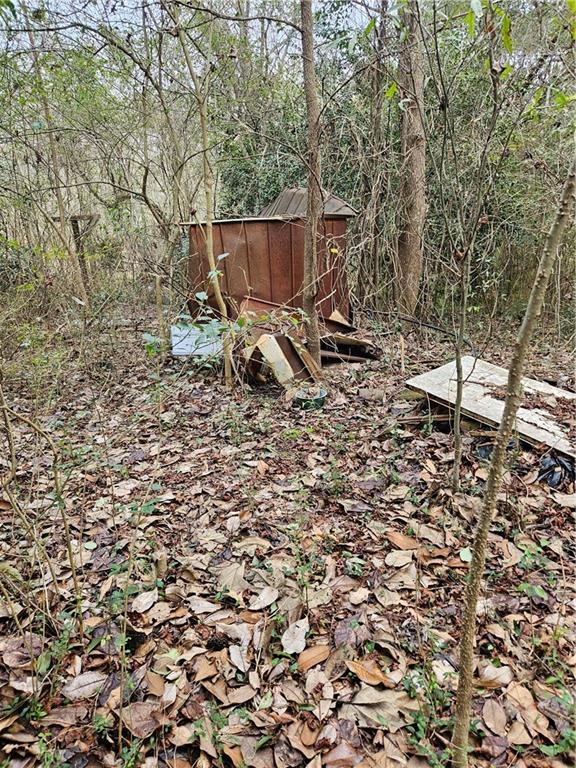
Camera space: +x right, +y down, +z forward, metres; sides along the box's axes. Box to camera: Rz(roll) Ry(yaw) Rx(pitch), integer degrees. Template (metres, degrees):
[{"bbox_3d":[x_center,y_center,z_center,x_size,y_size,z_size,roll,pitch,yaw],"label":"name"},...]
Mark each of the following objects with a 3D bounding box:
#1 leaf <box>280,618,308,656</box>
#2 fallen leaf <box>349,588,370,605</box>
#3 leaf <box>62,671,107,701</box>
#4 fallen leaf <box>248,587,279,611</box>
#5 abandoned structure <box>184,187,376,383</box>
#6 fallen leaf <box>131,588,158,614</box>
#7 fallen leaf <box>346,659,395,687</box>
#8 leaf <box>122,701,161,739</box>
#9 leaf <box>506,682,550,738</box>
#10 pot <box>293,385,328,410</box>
[{"bbox_3d":[0.031,0.877,1.786,0.074,0.020,0.157,11,30,23],"label":"leaf"},{"bbox_3d":[0.289,0.853,2.051,0.094,0.030,0.077,-7,19,-15],"label":"fallen leaf"},{"bbox_3d":[-0.639,0.960,1.615,0.138,0.020,0.089,-9,22,-21],"label":"leaf"},{"bbox_3d":[-0.088,0.829,1.958,0.138,0.020,0.059,-18,28,-35],"label":"fallen leaf"},{"bbox_3d":[-0.205,-1.379,6.127,2.100,1.750,2.200,-4,19,-6],"label":"abandoned structure"},{"bbox_3d":[-0.550,0.839,1.984,0.066,0.020,0.131,14,27,30],"label":"fallen leaf"},{"bbox_3d":[0.264,0.917,1.628,0.176,0.030,0.078,13,30,32],"label":"fallen leaf"},{"bbox_3d":[-0.458,1.040,1.581,0.119,0.040,0.128,-5,19,-9],"label":"leaf"},{"bbox_3d":[0.736,0.996,1.571,0.076,0.040,0.177,-6,19,-10],"label":"leaf"},{"bbox_3d":[0.188,0.119,4.177,0.255,0.120,0.255,-2,19,0],"label":"pot"}]

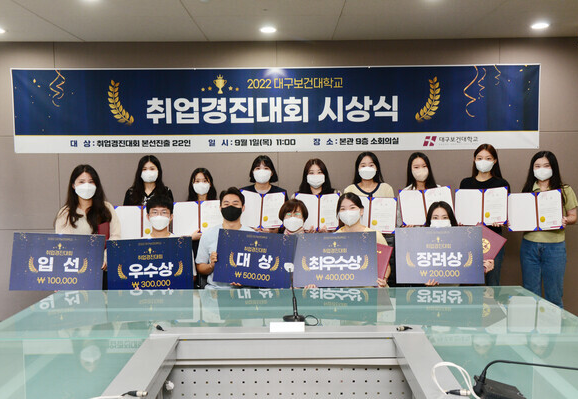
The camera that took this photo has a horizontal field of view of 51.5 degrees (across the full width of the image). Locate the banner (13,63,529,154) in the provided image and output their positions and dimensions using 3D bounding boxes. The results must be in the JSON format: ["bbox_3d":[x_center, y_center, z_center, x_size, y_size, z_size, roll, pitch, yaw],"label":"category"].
[{"bbox_3d":[-0.127,-0.877,5.747,5.051,0.799,0.020,-1,4,0],"label":"banner"}]

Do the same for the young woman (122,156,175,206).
[{"bbox_3d":[-1.196,0.437,5.186,0.450,1.631,0.340,-1,4,-6],"label":"young woman"}]

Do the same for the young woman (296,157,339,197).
[{"bbox_3d":[0.249,0.434,5.298,0.460,1.585,0.340,0,3,2],"label":"young woman"}]

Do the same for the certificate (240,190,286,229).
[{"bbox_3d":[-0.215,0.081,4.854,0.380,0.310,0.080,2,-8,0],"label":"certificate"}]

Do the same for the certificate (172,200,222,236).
[{"bbox_3d":[-0.799,0.165,5.350,0.460,0.310,0.030,-1,-5,-6],"label":"certificate"}]

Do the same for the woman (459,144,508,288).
[{"bbox_3d":[1.639,0.386,5.054,0.450,1.694,0.340,0,4,8],"label":"woman"}]

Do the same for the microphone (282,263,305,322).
[{"bbox_3d":[0.022,0.479,3.120,0.120,0.285,0.160,-1,4,-8],"label":"microphone"}]

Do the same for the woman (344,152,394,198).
[{"bbox_3d":[0.682,0.419,5.136,0.450,1.638,0.340,0,4,5],"label":"woman"}]

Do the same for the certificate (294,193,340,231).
[{"bbox_3d":[0.248,0.105,5.130,0.395,0.320,0.120,0,-7,2],"label":"certificate"}]

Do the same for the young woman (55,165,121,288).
[{"bbox_3d":[-1.462,0.524,4.420,0.480,1.555,0.360,-1,4,-12],"label":"young woman"}]

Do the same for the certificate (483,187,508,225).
[{"bbox_3d":[1.732,0.059,5.020,0.225,0.312,0.025,3,1,44],"label":"certificate"}]

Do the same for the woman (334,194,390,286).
[{"bbox_3d":[0.481,0.620,4.341,0.520,1.327,0.720,0,3,3],"label":"woman"}]

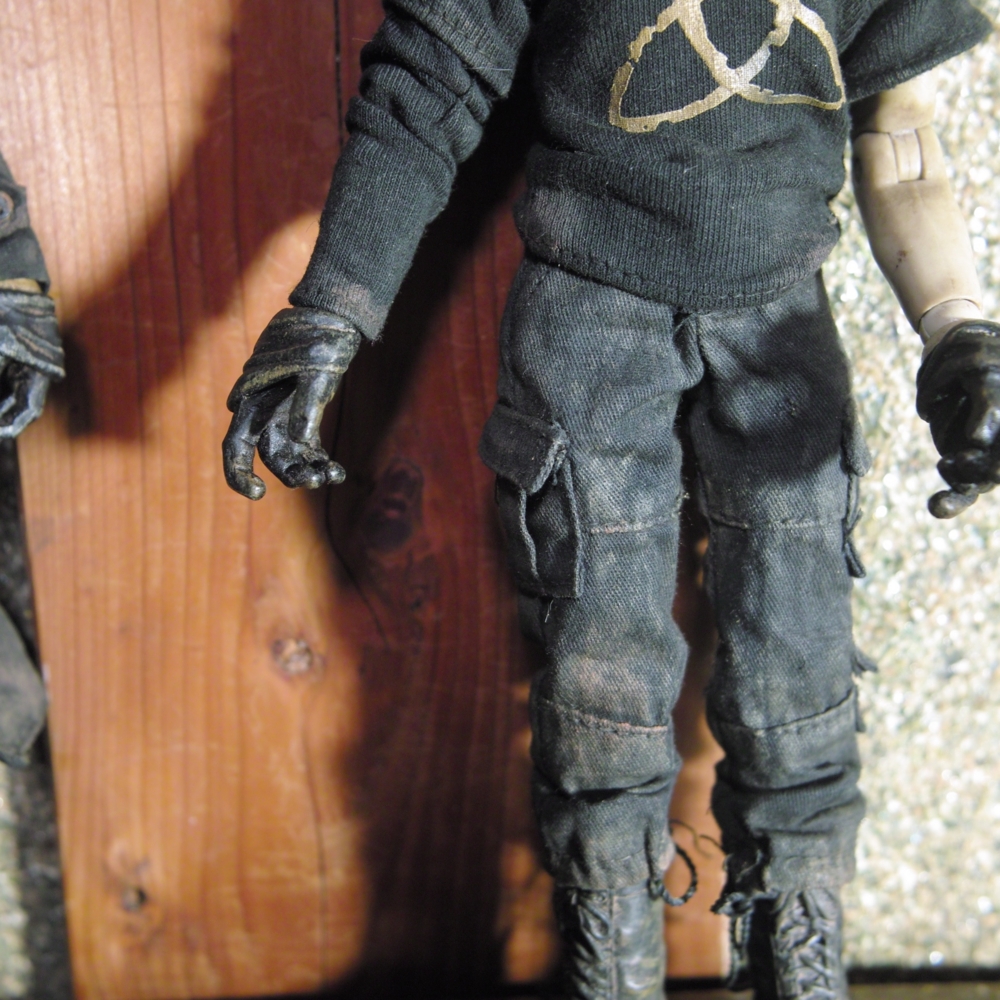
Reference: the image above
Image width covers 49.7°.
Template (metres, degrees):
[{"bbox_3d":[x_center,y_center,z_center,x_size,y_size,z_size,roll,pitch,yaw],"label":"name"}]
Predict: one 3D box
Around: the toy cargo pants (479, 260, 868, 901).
[{"bbox_3d":[0.039,0.013,0.240,0.080,0.146,0.053,-3,10,-5],"label":"toy cargo pants"}]

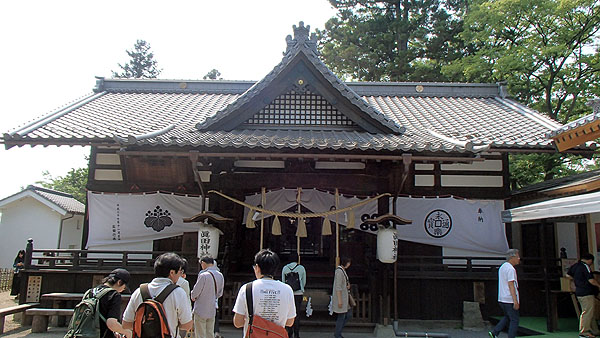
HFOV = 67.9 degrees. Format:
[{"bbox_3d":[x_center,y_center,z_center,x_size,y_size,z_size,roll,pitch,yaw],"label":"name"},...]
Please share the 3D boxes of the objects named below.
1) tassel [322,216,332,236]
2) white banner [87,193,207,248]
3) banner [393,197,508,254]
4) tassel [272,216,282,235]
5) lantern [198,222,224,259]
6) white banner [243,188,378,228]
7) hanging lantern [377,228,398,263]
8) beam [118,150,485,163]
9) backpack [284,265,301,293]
[{"bbox_3d":[0.573,1.203,9.288,0.200,0.400,0.190,1,-10,0],"label":"tassel"},{"bbox_3d":[-3.892,1.290,11.141,3.008,1.367,0.100,1,-10,0],"label":"white banner"},{"bbox_3d":[3.813,1.405,11.141,2.919,1.398,0.100,1,-10,0],"label":"banner"},{"bbox_3d":[-0.469,1.198,9.286,0.200,0.400,0.190,1,-10,0],"label":"tassel"},{"bbox_3d":[-1.835,1.471,9.028,0.440,0.710,0.430,-1,-11,10],"label":"lantern"},{"bbox_3d":[0.268,1.028,11.099,3.442,1.046,0.100,1,-10,0],"label":"white banner"},{"bbox_3d":[1.784,1.547,9.024,0.430,0.710,0.430,1,-10,0],"label":"hanging lantern"},{"bbox_3d":[0.028,-0.231,8.586,7.050,0.110,0.120,1,-10,0],"label":"beam"},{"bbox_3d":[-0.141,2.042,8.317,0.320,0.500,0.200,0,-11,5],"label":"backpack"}]

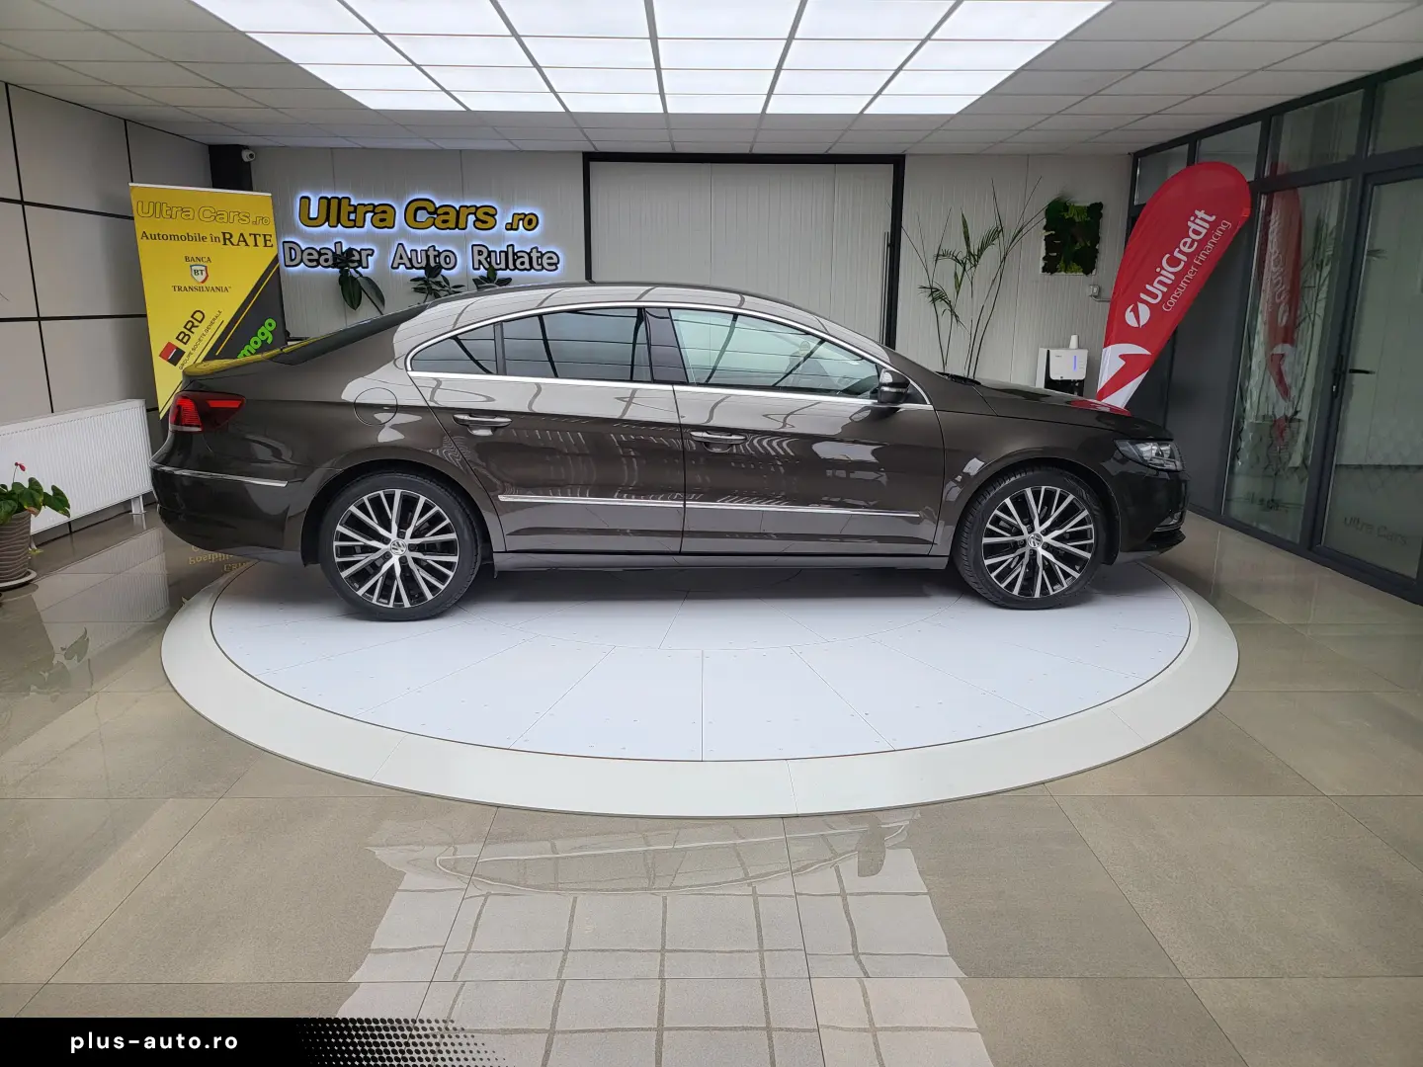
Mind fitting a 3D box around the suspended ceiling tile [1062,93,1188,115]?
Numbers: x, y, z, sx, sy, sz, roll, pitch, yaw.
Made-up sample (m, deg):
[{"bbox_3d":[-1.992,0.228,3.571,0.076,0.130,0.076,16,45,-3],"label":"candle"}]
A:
[{"bbox_3d":[2.424,-2.522,5.792,0.595,0.022,0.595,0,13,-1],"label":"suspended ceiling tile"}]

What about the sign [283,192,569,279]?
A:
[{"bbox_3d":[-2.303,-2.372,7.830,2.200,0.576,0.080,0,13,-1],"label":"sign"}]

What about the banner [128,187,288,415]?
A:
[{"bbox_3d":[-3.267,-1.206,6.585,0.120,2.063,0.879,12,17,40],"label":"banner"}]

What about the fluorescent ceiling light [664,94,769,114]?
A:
[{"bbox_3d":[0.025,-2.539,5.764,0.595,0.040,0.595,0,13,-1],"label":"fluorescent ceiling light"}]

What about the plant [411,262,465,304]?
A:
[{"bbox_3d":[-1.978,-1.652,7.191,0.440,0.650,0.420,0,13,-1],"label":"plant"}]

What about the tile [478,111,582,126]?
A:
[{"bbox_3d":[-1.171,-2.668,6.346,0.600,0.020,0.600,0,13,-1],"label":"tile"}]

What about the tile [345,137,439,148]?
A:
[{"bbox_3d":[-2.389,-2.947,7.455,0.600,0.020,0.500,0,13,-1],"label":"tile"}]

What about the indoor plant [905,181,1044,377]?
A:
[{"bbox_3d":[1.960,-1.548,7.640,1.000,2.240,0.800,0,13,-1],"label":"indoor plant"}]

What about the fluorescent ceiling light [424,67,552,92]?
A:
[{"bbox_3d":[-1.165,-2.404,5.162,0.597,0.045,0.597,0,14,-1],"label":"fluorescent ceiling light"}]

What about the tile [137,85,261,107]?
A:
[{"bbox_3d":[-2.973,-2.543,5.724,0.597,0.030,0.597,0,14,-1],"label":"tile"}]

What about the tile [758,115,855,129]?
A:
[{"bbox_3d":[0.623,-2.671,6.370,0.600,0.020,0.600,0,13,-1],"label":"tile"}]

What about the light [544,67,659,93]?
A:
[{"bbox_3d":[-0.568,-2.402,5.183,0.600,0.050,0.600,0,13,-1],"label":"light"}]

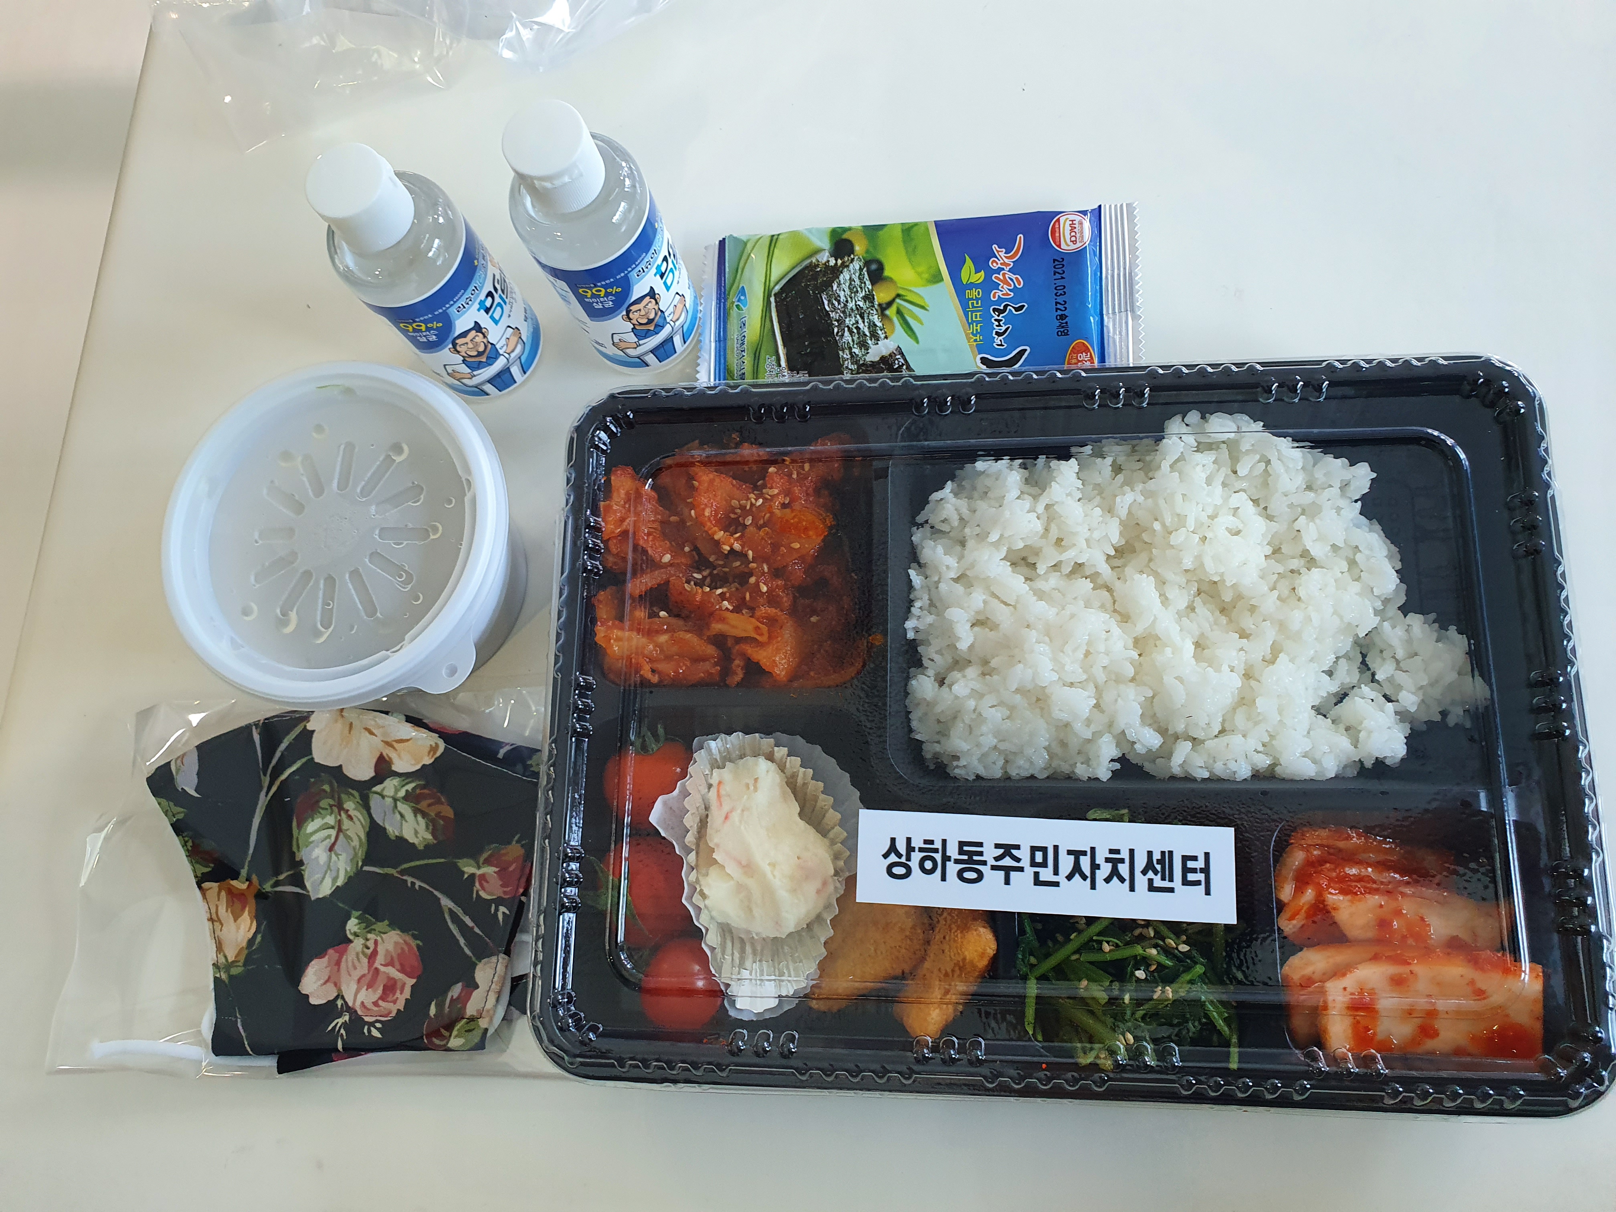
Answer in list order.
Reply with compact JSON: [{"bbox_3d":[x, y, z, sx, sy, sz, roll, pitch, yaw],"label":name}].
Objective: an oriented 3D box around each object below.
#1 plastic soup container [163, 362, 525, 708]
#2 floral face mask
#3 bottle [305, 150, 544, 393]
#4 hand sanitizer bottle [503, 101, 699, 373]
[{"bbox_3d":[-0.136,-0.012,0.386,0.108,0.058,0.114,-1,78,7],"label":"plastic soup container"},{"bbox_3d":[-0.147,0.089,0.387,0.142,0.017,0.115,-1,78,7],"label":"floral face mask"},{"bbox_3d":[-0.118,-0.104,0.377,0.043,0.106,0.043,-43,77,-3],"label":"bottle"},{"bbox_3d":[-0.064,-0.113,0.372,0.043,0.106,0.043,-43,77,-3],"label":"hand sanitizer bottle"}]

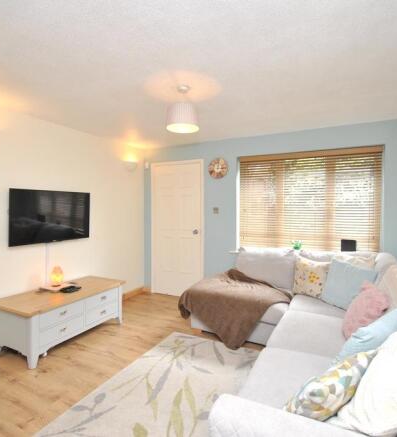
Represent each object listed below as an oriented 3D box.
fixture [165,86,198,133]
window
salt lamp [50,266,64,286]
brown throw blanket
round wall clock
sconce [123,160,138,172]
[{"bbox_3d":[-0.119,-0.879,2.173,0.260,0.330,0.260,0,1,0],"label":"fixture"},{"bbox_3d":[1.267,-0.206,3.343,1.650,1.220,0.140,1,2,28],"label":"window"},{"bbox_3d":[-1.503,0.621,2.900,0.142,0.205,0.142,1,2,28],"label":"salt lamp"},{"bbox_3d":[0.458,0.930,2.947,1.080,0.540,0.880,1,2,28],"label":"brown throw blanket"},{"bbox_3d":[0.278,-0.688,3.759,0.295,0.295,0.040,1,2,28],"label":"round wall clock"},{"bbox_3d":[-1.000,-0.761,4.103,0.125,0.140,0.268,1,2,28],"label":"sconce"}]

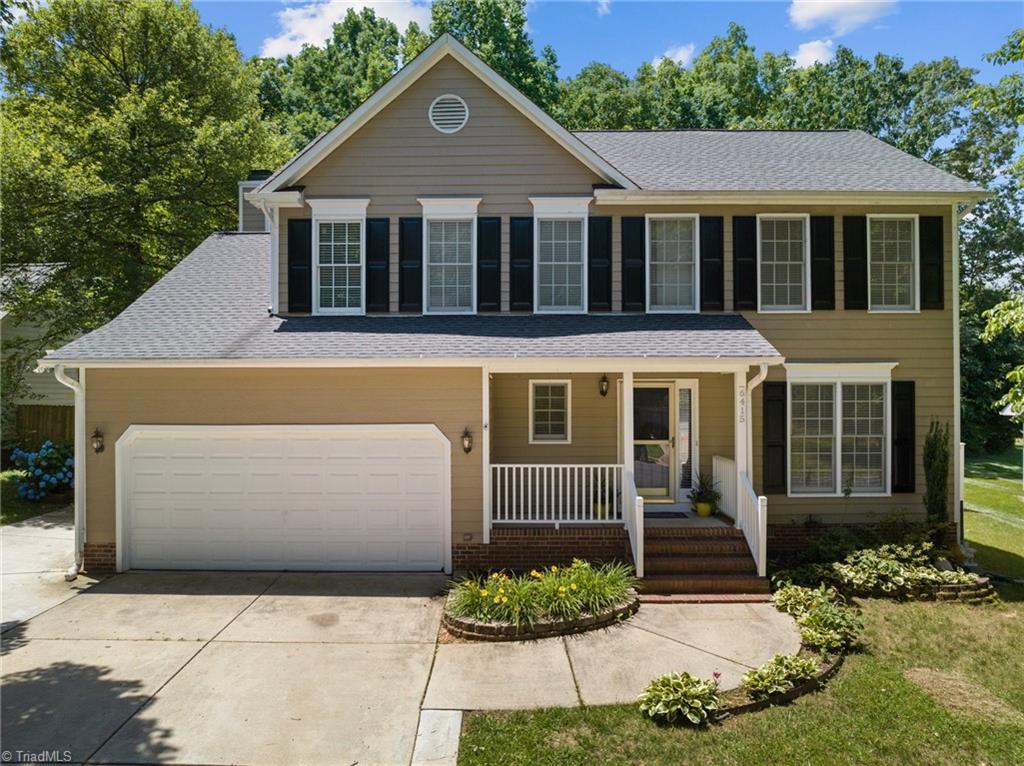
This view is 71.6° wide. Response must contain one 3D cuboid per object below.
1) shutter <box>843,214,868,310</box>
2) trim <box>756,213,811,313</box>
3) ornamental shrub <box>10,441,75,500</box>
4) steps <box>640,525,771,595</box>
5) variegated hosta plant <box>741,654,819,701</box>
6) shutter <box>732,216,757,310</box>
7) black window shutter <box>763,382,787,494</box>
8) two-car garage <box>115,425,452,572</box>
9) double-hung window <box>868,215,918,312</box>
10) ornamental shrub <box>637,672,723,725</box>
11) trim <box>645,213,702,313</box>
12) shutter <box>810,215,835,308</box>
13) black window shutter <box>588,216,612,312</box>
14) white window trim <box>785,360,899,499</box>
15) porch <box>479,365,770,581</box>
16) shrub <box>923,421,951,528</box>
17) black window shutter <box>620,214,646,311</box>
[{"bbox_3d":[5.875,-2.047,12.131,0.405,1.589,0.050,0,0,0],"label":"shutter"},{"bbox_3d":[4.634,-2.047,12.100,0.926,1.706,0.100,0,0,-1],"label":"trim"},{"bbox_3d":[-10.998,2.072,16.794,1.650,1.400,1.450,0,0,0],"label":"ornamental shrub"},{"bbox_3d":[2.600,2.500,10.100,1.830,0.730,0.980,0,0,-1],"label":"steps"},{"bbox_3d":[2.531,2.716,6.677,0.690,0.310,0.580,0,0,0],"label":"variegated hosta plant"},{"bbox_3d":[3.984,-2.041,12.133,0.405,1.601,0.050,0,0,0],"label":"shutter"},{"bbox_3d":[4.487,0.933,12.109,0.405,1.909,0.050,0,0,0],"label":"black window shutter"},{"bbox_3d":[-3.430,1.741,10.670,5.069,2.234,0.200,0,0,-1],"label":"two-car garage"},{"bbox_3d":[6.514,-2.046,12.120,0.897,1.700,0.110,0,0,-1],"label":"double-hung window"},{"bbox_3d":[1.510,2.770,6.400,0.720,0.350,0.650,0,0,-1],"label":"ornamental shrub"},{"bbox_3d":[2.741,-2.041,12.114,0.945,1.720,0.080,0,0,0],"label":"trim"},{"bbox_3d":[5.296,-2.050,12.090,0.409,1.611,0.050,0,0,-1],"label":"shutter"},{"bbox_3d":[1.495,-2.024,12.040,0.406,1.621,0.050,0,0,-1],"label":"black window shutter"},{"bbox_3d":[5.607,0.798,12.070,1.906,2.284,0.140,0,0,-1],"label":"white window trim"},{"bbox_3d":[1.592,1.300,10.959,4.000,3.150,2.350,0,0,0],"label":"porch"},{"bbox_3d":[7.032,1.580,11.750,0.440,2.000,0.430,0,0,-1],"label":"shrub"},{"bbox_3d":[2.056,-2.024,12.040,0.404,1.621,0.050,0,0,-1],"label":"black window shutter"}]

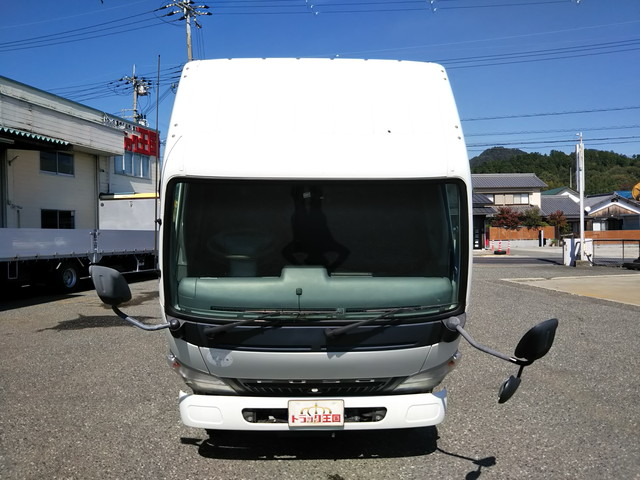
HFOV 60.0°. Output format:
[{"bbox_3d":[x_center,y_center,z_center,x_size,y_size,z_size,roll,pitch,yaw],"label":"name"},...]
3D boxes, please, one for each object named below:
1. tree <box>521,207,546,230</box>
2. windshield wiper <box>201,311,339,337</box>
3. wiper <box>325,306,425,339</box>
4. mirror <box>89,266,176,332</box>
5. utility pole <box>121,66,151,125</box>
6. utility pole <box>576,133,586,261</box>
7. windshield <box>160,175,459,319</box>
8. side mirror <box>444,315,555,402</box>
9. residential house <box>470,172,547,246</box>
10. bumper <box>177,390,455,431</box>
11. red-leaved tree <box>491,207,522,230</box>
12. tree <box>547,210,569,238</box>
[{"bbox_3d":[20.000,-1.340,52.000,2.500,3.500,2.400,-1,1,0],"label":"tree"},{"bbox_3d":[-0.310,0.510,3.370,0.820,0.170,0.120,-1,1,0],"label":"windshield wiper"},{"bbox_3d":[0.340,0.500,3.390,0.630,0.190,0.120,-1,1,0],"label":"wiper"},{"bbox_3d":[-1.020,0.280,3.080,0.320,0.360,0.500,-1,1,0],"label":"mirror"},{"bbox_3d":[-13.300,-5.700,40.000,2.000,13.500,1.400,-1,1,0],"label":"utility pole"},{"bbox_3d":[12.500,-2.080,26.500,0.450,6.100,0.450,-1,1,0],"label":"utility pole"},{"bbox_3d":[-0.030,0.045,3.470,1.890,0.870,0.270,-1,1,0],"label":"windshield"},{"bbox_3d":[1.000,0.630,3.060,0.380,0.460,0.500,-1,1,0],"label":"side mirror"},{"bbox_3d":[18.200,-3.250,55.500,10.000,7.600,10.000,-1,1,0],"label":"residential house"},{"bbox_3d":[-0.045,1.040,3.400,1.630,0.240,0.250,-1,1,0],"label":"bumper"},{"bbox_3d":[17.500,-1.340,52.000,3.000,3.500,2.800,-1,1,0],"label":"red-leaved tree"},{"bbox_3d":[21.900,-1.050,51.000,2.300,3.300,2.200,-1,1,0],"label":"tree"}]

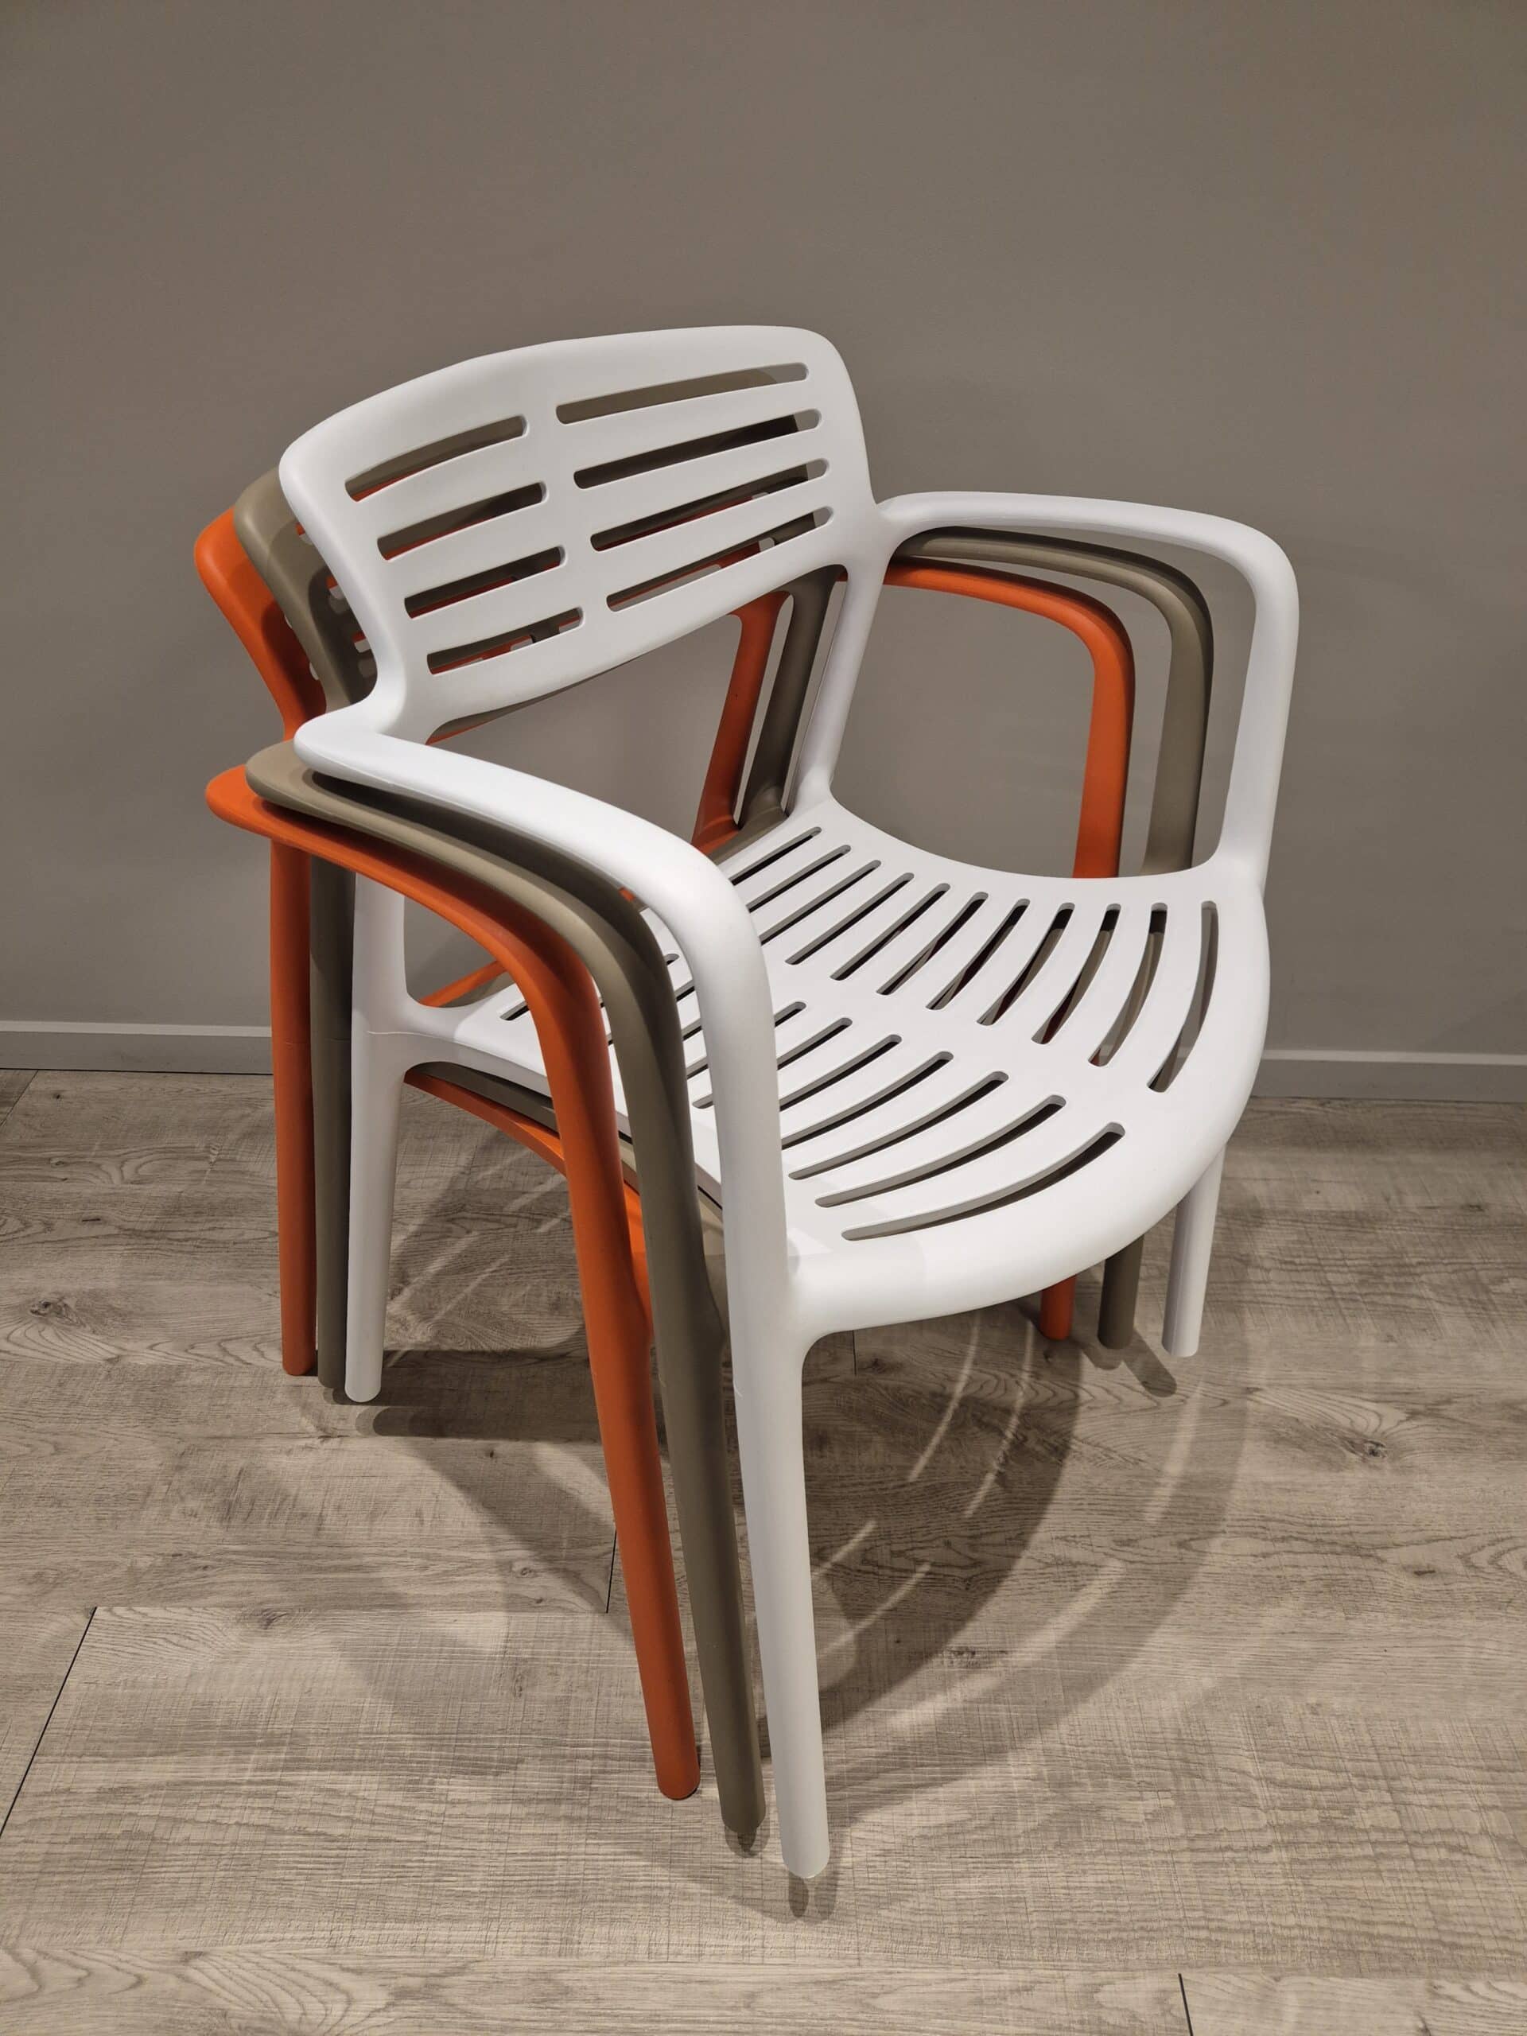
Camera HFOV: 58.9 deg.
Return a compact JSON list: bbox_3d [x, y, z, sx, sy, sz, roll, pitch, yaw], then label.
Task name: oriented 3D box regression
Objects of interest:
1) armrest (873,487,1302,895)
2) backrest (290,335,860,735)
[{"bbox_3d":[0.203,-0.221,0.903,0.289,0.236,0.065,21,41,35],"label":"armrest"},{"bbox_3d":[-0.087,-0.294,0.775,0.106,0.187,0.404,10,34,42],"label":"backrest"}]

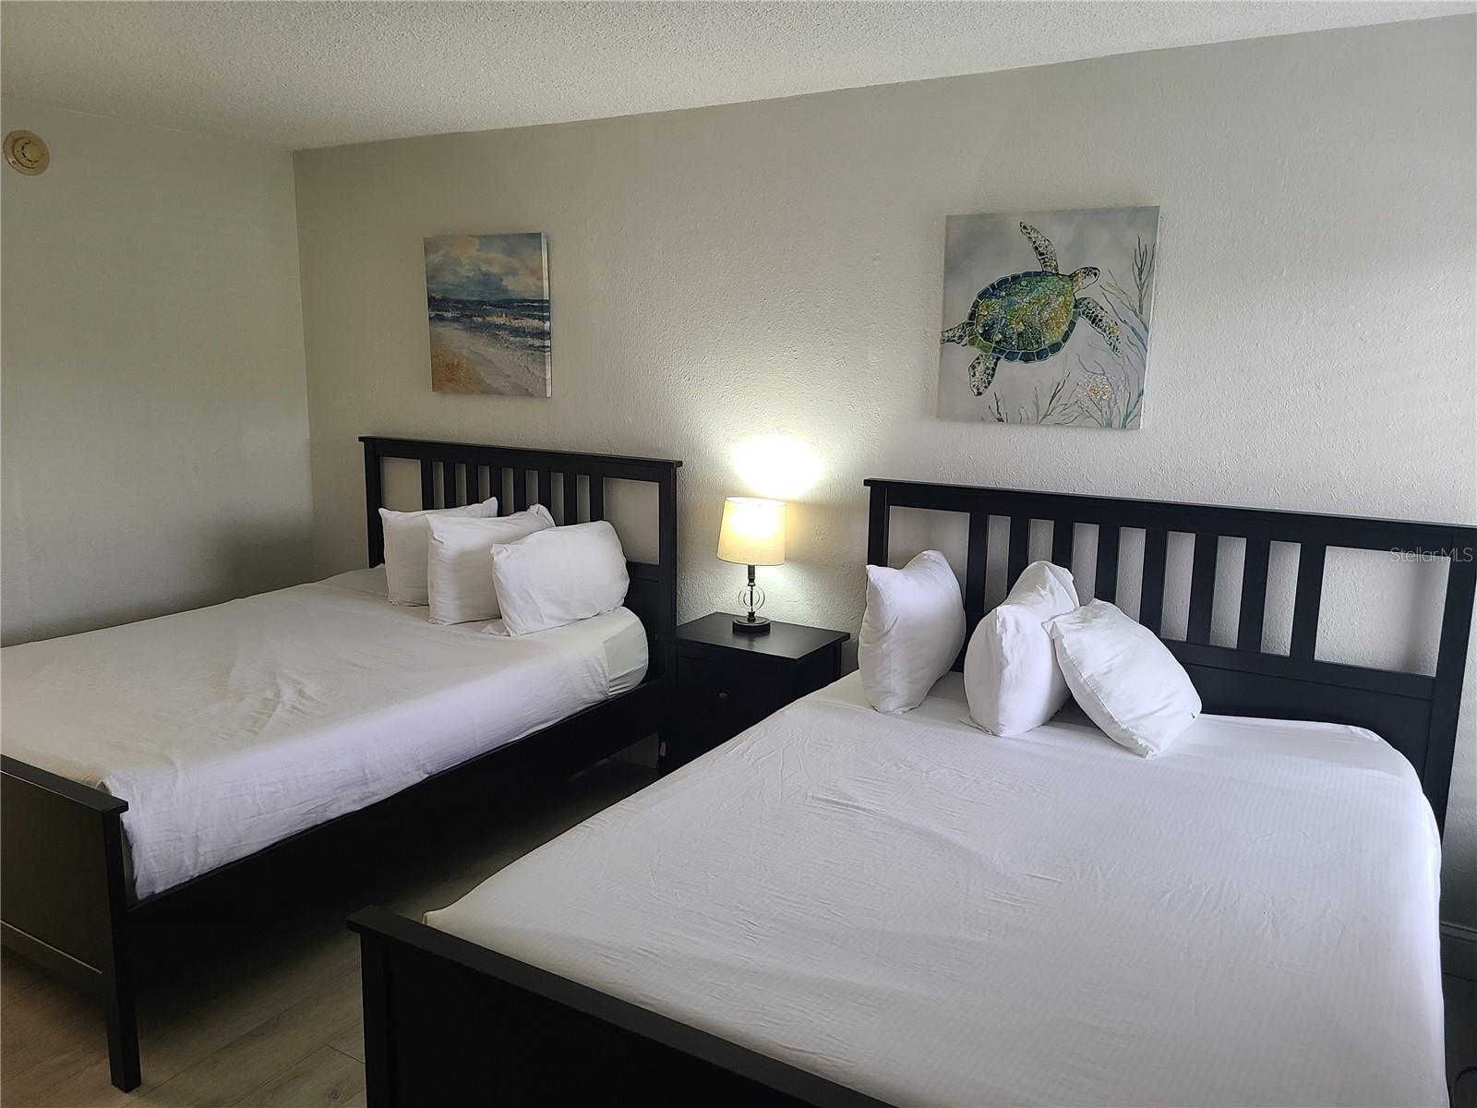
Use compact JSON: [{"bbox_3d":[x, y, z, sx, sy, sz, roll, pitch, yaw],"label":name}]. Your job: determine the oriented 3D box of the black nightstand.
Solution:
[{"bbox_3d":[0.047,0.597,3.777,0.535,0.667,0.383,7,12,30],"label":"black nightstand"}]

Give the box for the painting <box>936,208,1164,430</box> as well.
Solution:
[{"bbox_3d":[0.895,-0.692,3.273,0.610,0.610,0.033,7,12,30],"label":"painting"}]

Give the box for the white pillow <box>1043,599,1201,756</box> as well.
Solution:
[{"bbox_3d":[1.018,0.310,2.919,0.200,0.400,0.480,-41,-15,32],"label":"white pillow"}]

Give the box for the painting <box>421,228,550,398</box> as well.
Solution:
[{"bbox_3d":[-0.990,-0.935,4.370,0.609,0.609,0.033,7,12,30],"label":"painting"}]

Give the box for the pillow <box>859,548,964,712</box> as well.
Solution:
[{"bbox_3d":[0.512,0.207,3.188,0.210,0.390,0.520,-7,5,33],"label":"pillow"}]

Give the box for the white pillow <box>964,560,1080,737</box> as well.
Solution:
[{"bbox_3d":[0.792,0.250,3.033,0.245,0.385,0.520,4,10,31],"label":"white pillow"}]

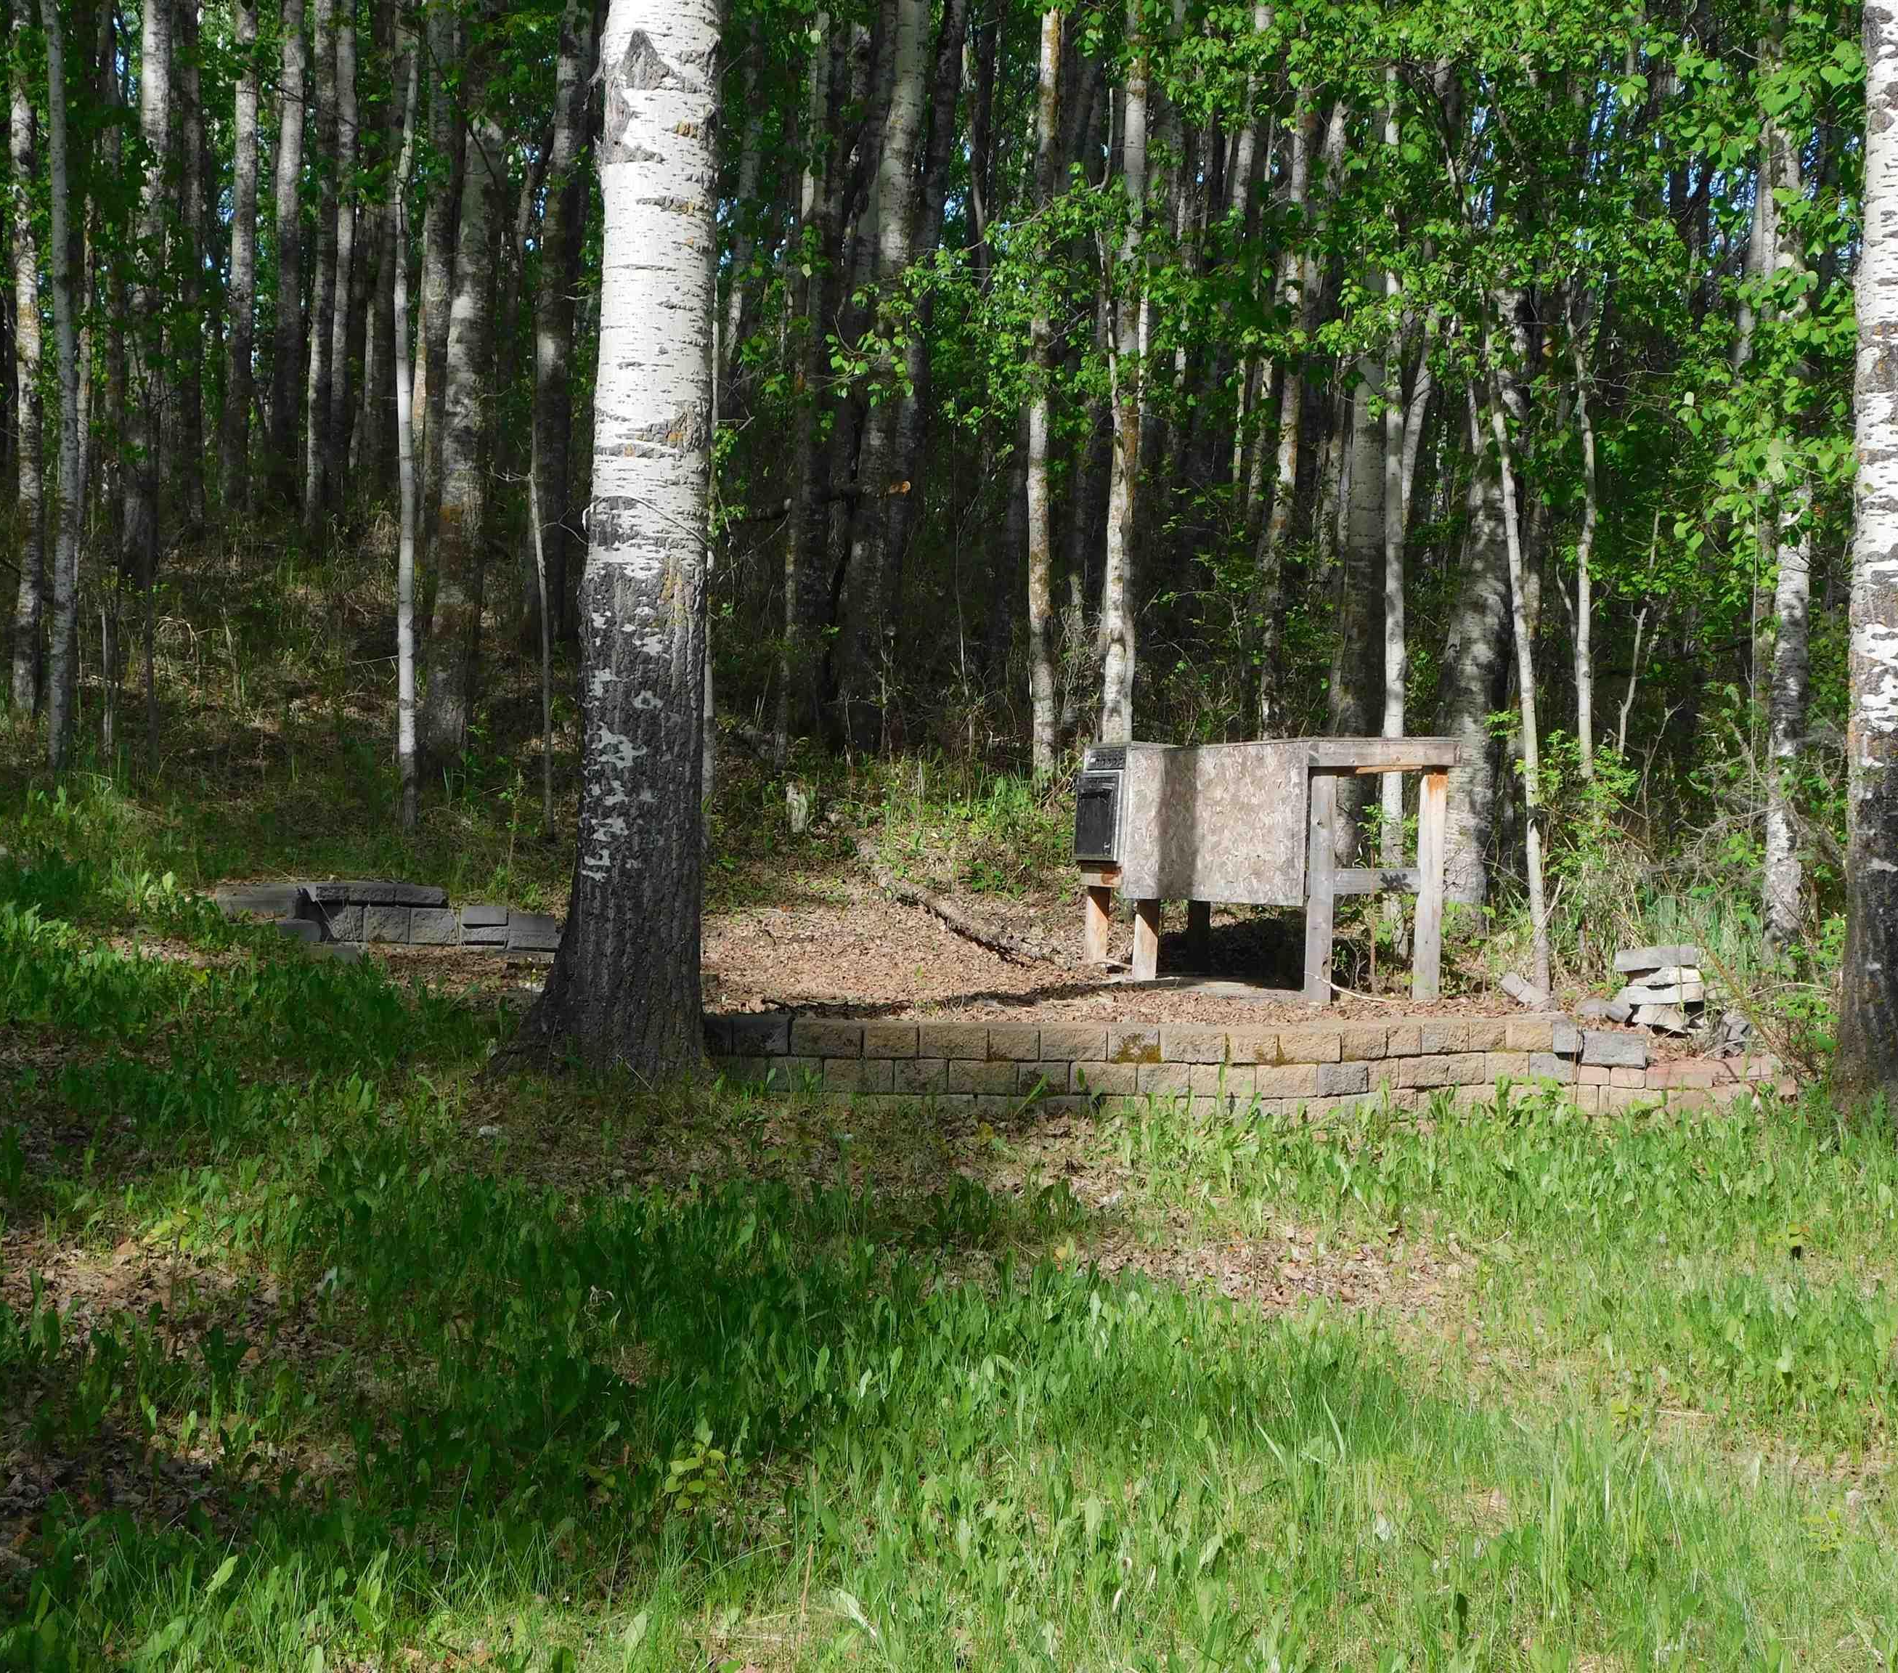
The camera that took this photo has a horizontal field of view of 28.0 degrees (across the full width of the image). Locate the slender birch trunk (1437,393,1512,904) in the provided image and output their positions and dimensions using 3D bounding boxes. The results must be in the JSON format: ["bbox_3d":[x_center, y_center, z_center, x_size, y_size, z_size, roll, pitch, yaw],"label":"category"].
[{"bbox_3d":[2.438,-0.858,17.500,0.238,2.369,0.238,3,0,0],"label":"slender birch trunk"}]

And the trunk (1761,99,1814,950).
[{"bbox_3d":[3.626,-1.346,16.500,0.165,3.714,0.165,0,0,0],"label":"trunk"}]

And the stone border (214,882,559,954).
[{"bbox_3d":[-2.262,0.333,15.300,1.380,0.270,0.420,0,0,-5],"label":"stone border"}]

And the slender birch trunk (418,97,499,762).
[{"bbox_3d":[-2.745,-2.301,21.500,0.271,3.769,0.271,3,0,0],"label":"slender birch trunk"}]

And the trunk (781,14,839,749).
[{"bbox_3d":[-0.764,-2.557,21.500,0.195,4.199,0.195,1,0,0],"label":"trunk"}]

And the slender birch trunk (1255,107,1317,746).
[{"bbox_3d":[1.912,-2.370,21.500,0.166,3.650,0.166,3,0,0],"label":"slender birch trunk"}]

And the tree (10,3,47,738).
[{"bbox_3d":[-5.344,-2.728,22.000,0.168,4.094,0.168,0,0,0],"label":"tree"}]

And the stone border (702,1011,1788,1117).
[{"bbox_3d":[1.080,0.845,14.200,4.000,0.360,0.850,0,0,-5],"label":"stone border"}]

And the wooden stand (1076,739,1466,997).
[{"bbox_3d":[1.260,0.130,15.550,0.720,1.000,1.750,0,0,-29],"label":"wooden stand"}]

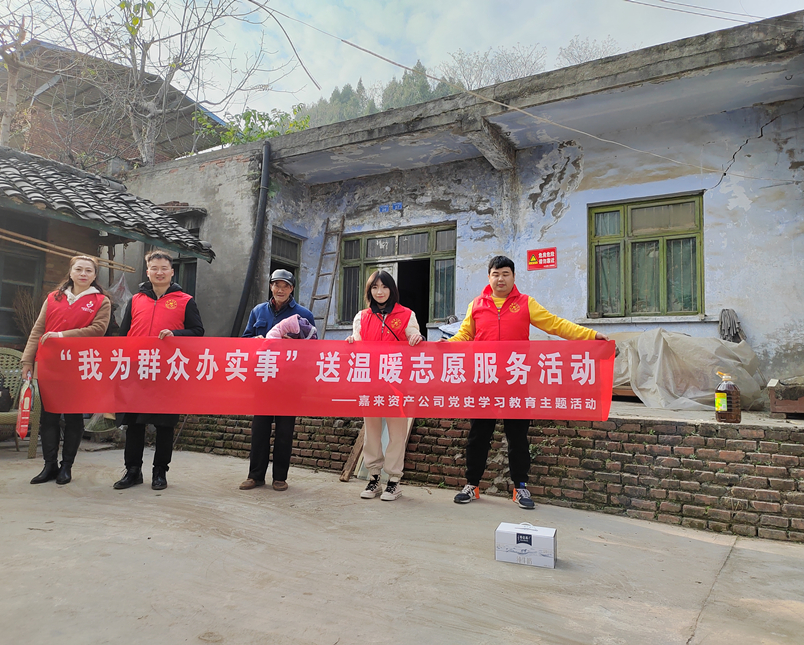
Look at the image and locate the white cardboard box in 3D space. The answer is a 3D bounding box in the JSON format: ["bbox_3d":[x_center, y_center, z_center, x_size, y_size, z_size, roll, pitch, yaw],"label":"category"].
[{"bbox_3d":[0.615,1.095,2.810,0.277,0.145,0.150,-1,-5,20],"label":"white cardboard box"}]

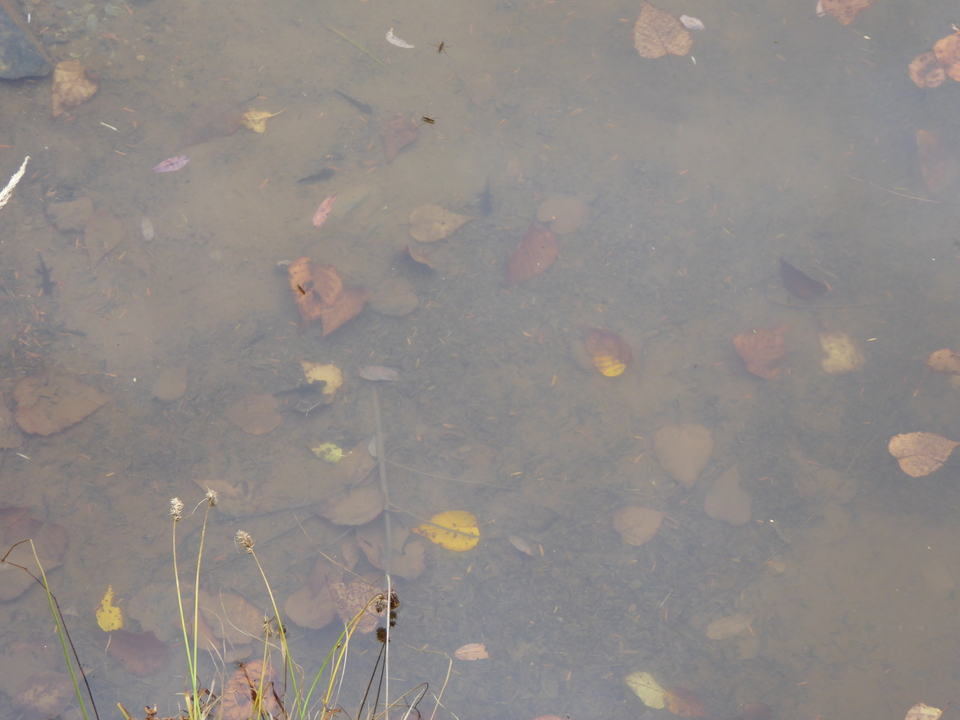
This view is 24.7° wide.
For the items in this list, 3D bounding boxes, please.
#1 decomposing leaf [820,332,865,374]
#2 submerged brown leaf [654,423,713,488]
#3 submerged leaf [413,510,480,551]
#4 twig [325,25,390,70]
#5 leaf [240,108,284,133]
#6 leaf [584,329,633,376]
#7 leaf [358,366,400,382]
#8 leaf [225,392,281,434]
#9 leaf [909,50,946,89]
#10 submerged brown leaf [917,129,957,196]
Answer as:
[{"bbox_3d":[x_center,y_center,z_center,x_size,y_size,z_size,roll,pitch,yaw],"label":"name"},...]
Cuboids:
[{"bbox_3d":[0.395,-0.007,2.396,0.047,0.008,0.059,-2,50,-2],"label":"decomposing leaf"},{"bbox_3d":[0.216,0.100,2.305,0.060,0.010,0.087,-2,50,-2],"label":"submerged brown leaf"},{"bbox_3d":[-0.036,0.180,2.304,0.071,0.008,0.051,-1,52,-1],"label":"submerged leaf"},{"bbox_3d":[-0.158,-0.402,2.823,0.117,0.005,0.005,37,62,24],"label":"twig"},{"bbox_3d":[-0.261,-0.293,2.671,0.057,0.012,0.043,-13,53,-10],"label":"leaf"},{"bbox_3d":[0.139,-0.012,2.369,0.040,0.015,0.073,-15,52,-12],"label":"leaf"},{"bbox_3d":[-0.116,0.016,2.530,0.048,0.007,0.020,4,54,3],"label":"leaf"},{"bbox_3d":[-0.246,0.061,2.397,0.059,0.008,0.053,-9,53,-7],"label":"leaf"},{"bbox_3d":[0.558,-0.361,2.728,0.049,0.010,0.066,13,55,9],"label":"leaf"},{"bbox_3d":[0.542,-0.236,2.627,0.036,0.015,0.100,1,52,1],"label":"submerged brown leaf"}]

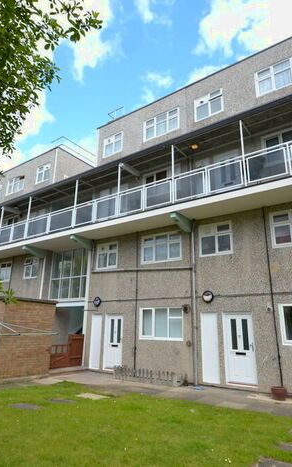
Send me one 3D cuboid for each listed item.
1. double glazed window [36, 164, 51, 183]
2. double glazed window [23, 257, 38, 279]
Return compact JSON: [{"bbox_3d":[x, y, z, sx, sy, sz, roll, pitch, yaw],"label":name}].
[{"bbox_3d":[-5.644,-3.300,16.128,1.100,1.040,0.100,-10,-20,31],"label":"double glazed window"},{"bbox_3d":[-5.716,1.720,14.586,1.100,1.060,0.100,-10,-20,31],"label":"double glazed window"}]

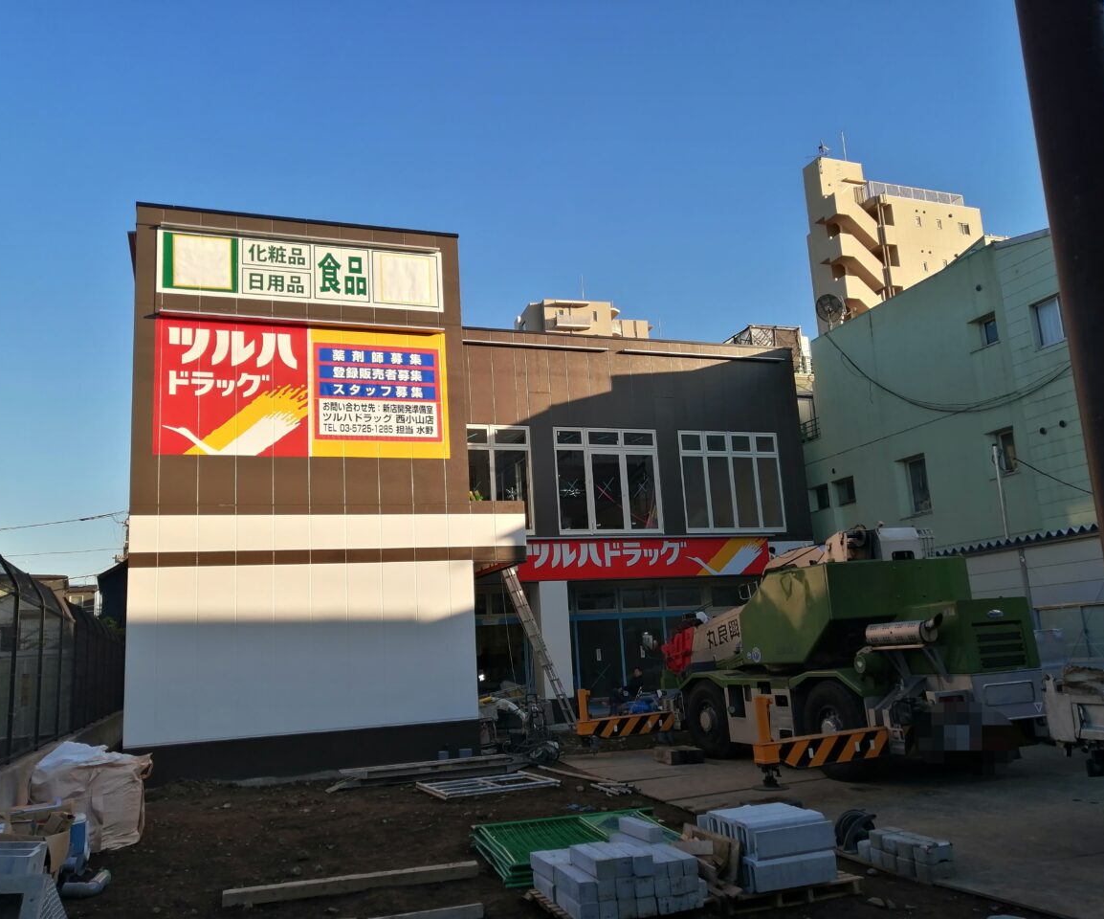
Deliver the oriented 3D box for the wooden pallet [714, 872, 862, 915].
[{"bbox_3d":[1.466,2.991,6.802,1.010,0.130,1.000,1,-11,-21],"label":"wooden pallet"}]

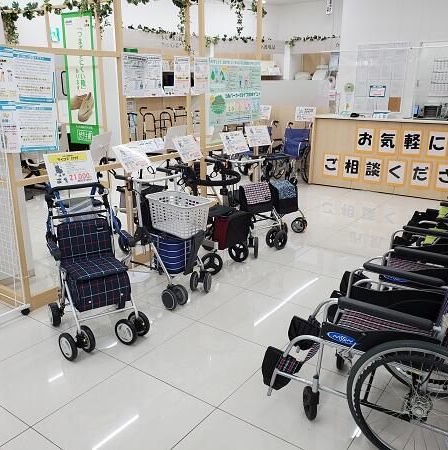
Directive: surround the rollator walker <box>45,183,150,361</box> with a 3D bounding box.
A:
[{"bbox_3d":[-0.806,0.249,2.729,0.500,0.860,0.600,-10,20,-31],"label":"rollator walker"}]

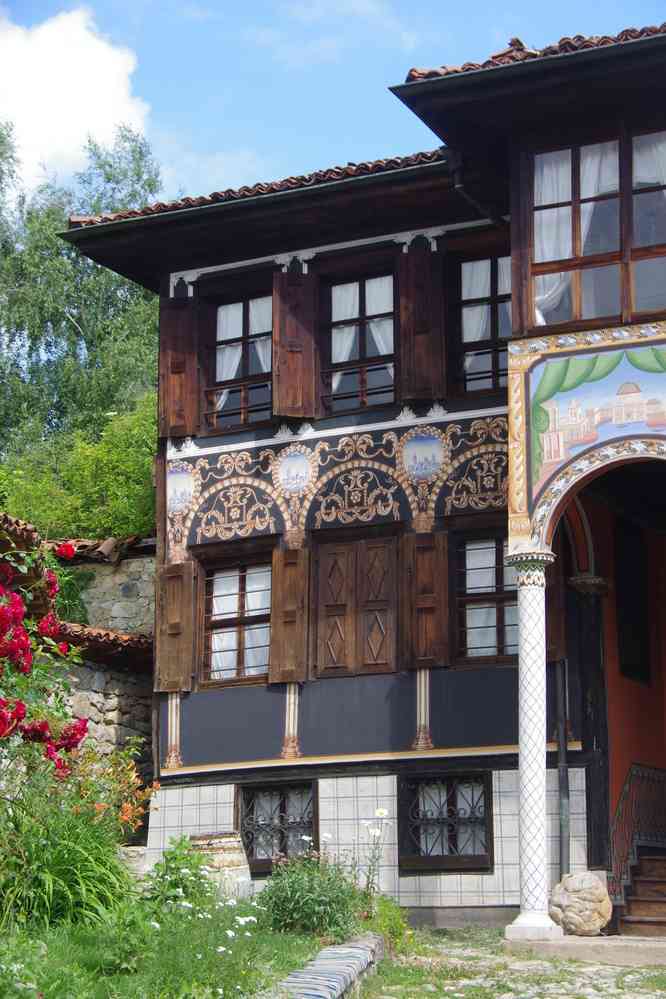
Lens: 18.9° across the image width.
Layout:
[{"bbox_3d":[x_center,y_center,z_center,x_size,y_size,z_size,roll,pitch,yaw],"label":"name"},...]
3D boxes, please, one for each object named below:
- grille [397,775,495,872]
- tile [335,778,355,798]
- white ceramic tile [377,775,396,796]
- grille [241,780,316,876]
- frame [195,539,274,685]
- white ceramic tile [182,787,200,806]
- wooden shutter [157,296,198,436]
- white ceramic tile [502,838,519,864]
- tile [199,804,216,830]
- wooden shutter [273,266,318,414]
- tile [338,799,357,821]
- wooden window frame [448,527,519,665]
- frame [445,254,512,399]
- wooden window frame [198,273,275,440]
[{"bbox_3d":[0.983,2.808,17.383,0.902,0.897,0.120,-7,-16,25],"label":"grille"},{"bbox_3d":[0.117,2.707,18.725,0.200,0.183,0.020,-6,-14,27],"label":"tile"},{"bbox_3d":[0.538,2.867,20.009,0.214,0.204,0.020,-7,-15,25],"label":"white ceramic tile"},{"bbox_3d":[-0.501,2.948,18.081,0.762,0.772,0.050,-7,-16,25],"label":"grille"},{"bbox_3d":[-0.901,1.089,18.737,0.916,1.378,0.120,-7,-16,25],"label":"frame"},{"bbox_3d":[-1.379,2.895,19.474,0.189,0.186,0.020,-6,-14,27],"label":"white ceramic tile"},{"bbox_3d":[-1.701,-1.456,21.994,0.437,1.604,0.070,-2,-13,7],"label":"wooden shutter"},{"bbox_3d":[1.607,3.144,17.842,0.189,0.225,0.020,-6,-14,27],"label":"white ceramic tile"},{"bbox_3d":[-1.210,3.079,19.345,0.187,0.243,0.020,-6,-14,27],"label":"tile"},{"bbox_3d":[-0.415,-1.660,21.399,0.469,1.637,0.070,-2,-13,6],"label":"wooden shutter"},{"bbox_3d":[0.131,2.753,17.785,0.192,0.199,0.015,-7,-16,25],"label":"tile"},{"bbox_3d":[1.641,0.972,19.942,0.948,1.348,0.150,-7,-15,25],"label":"wooden window frame"},{"bbox_3d":[1.481,-1.608,18.331,0.888,1.458,0.120,-7,-16,25],"label":"frame"},{"bbox_3d":[-1.017,-1.570,21.873,0.996,1.676,0.180,-7,-15,25],"label":"wooden window frame"}]

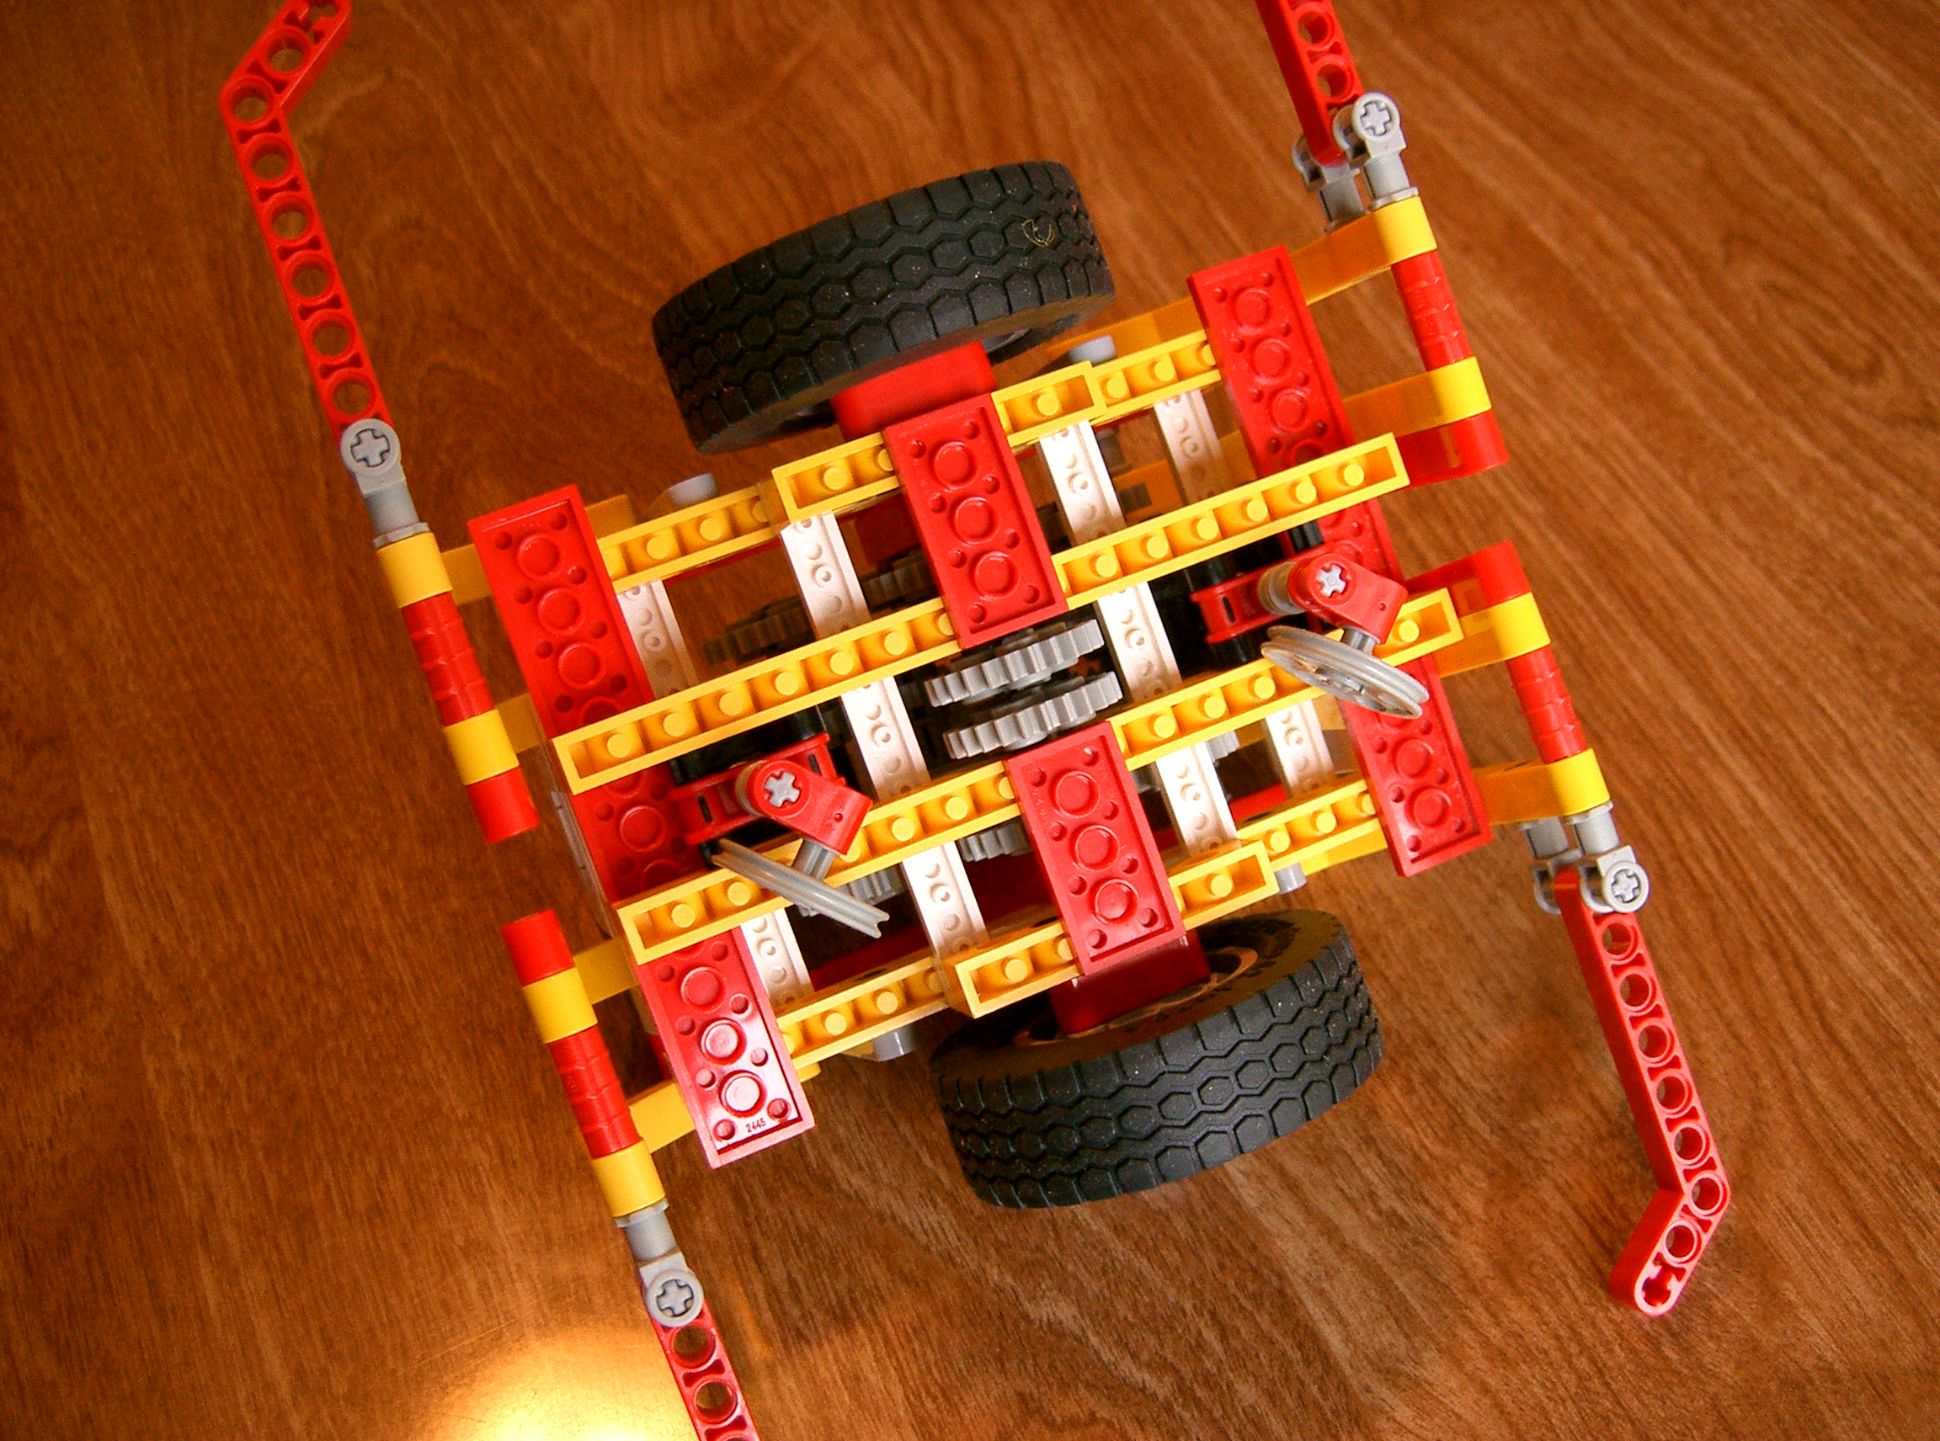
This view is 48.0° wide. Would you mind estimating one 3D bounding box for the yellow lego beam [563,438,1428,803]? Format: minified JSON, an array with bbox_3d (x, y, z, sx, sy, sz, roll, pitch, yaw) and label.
[{"bbox_3d":[0.003,-0.016,0.308,0.128,0.011,0.008,-21,93,-13],"label":"yellow lego beam"}]

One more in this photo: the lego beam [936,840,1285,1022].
[{"bbox_3d":[0.020,0.029,0.309,0.048,0.010,0.008,-21,93,-13],"label":"lego beam"}]

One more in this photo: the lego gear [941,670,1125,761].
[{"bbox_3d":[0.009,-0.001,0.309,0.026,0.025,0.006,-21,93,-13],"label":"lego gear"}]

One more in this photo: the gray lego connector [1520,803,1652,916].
[{"bbox_3d":[0.091,0.020,0.328,0.007,0.024,0.016,-21,93,-13],"label":"gray lego connector"}]

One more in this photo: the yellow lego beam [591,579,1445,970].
[{"bbox_3d":[0.012,0.007,0.308,0.128,0.010,0.008,-21,93,-13],"label":"yellow lego beam"}]

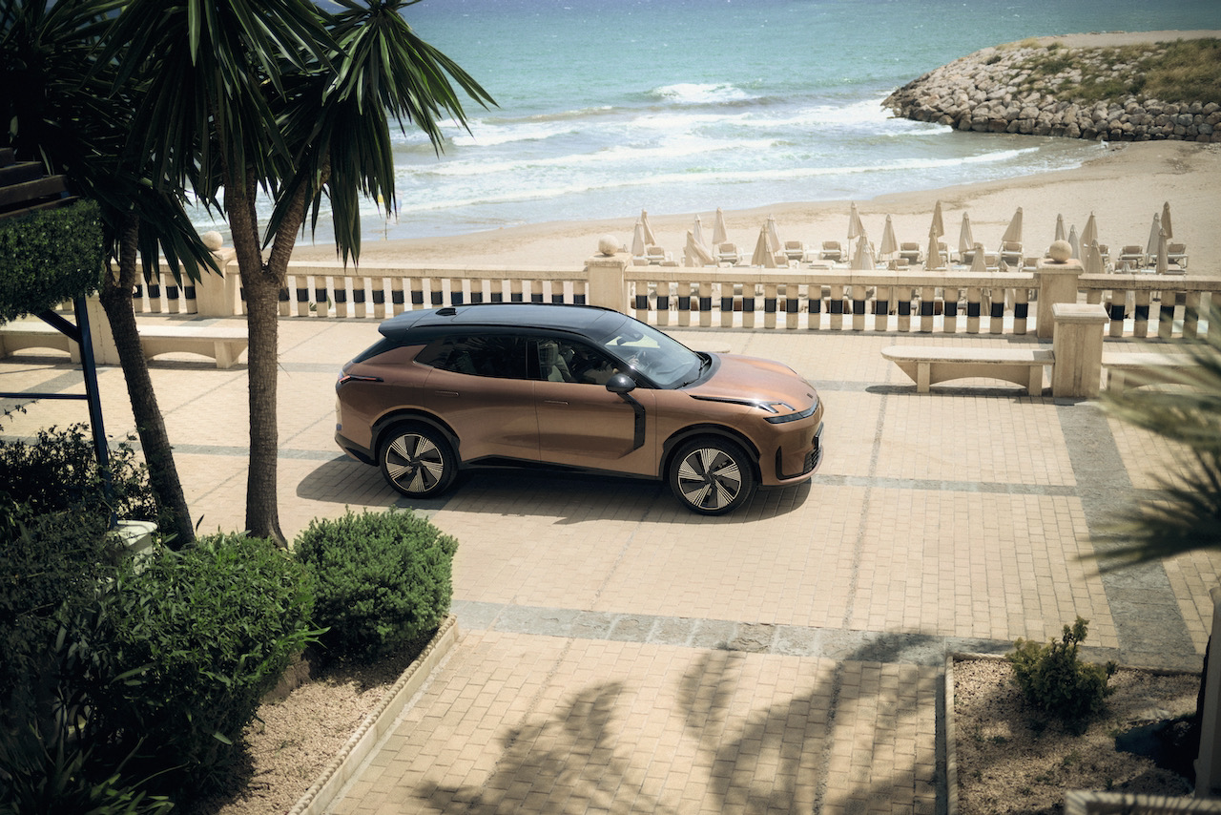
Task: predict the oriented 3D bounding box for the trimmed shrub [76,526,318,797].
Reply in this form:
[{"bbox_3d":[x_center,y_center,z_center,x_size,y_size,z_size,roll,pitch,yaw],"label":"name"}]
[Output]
[{"bbox_3d":[-2.467,1.478,8.289,1.360,1.340,1.400,2,17,13],"label":"trimmed shrub"}]

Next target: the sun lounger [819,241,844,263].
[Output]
[{"bbox_3d":[7.556,-5.465,46.000,0.700,0.730,1.900,2,17,13],"label":"sun lounger"}]

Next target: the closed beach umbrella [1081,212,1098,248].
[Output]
[{"bbox_3d":[14.797,-4.997,41.885,0.550,2.050,0.520,2,17,13],"label":"closed beach umbrella"}]

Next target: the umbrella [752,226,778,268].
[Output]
[{"bbox_3d":[4.712,-4.554,41.523,0.750,2.050,0.700,2,17,13],"label":"umbrella"}]

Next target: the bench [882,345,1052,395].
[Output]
[{"bbox_3d":[4.224,-0.430,16.146,1.970,0.450,0.570,2,17,13],"label":"bench"}]

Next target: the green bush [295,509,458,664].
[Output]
[{"bbox_3d":[-1.702,1.224,9.845,1.160,0.920,1.140,2,17,13],"label":"green bush"}]

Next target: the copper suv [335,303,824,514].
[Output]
[{"bbox_3d":[-0.328,-0.116,13.324,4.820,1.680,1.950,2,17,14],"label":"copper suv"}]

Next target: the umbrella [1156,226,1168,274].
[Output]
[{"bbox_3d":[15.794,-4.140,39.051,0.400,2.050,0.400,2,17,13],"label":"umbrella"}]

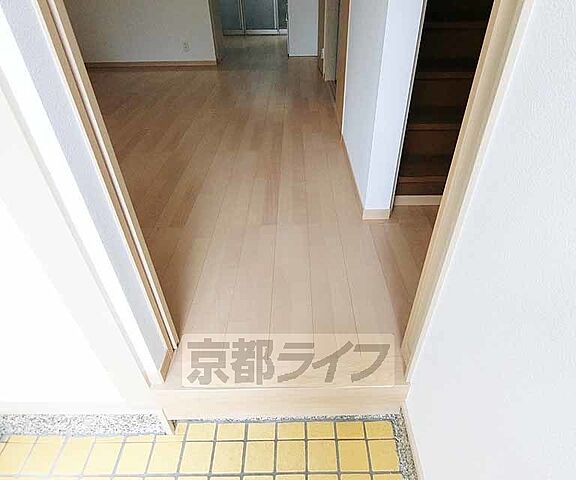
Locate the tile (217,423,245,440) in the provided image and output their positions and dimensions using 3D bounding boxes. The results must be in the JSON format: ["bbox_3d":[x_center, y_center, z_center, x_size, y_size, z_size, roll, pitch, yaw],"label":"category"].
[{"bbox_3d":[-0.188,0.644,1.103,0.091,0.010,0.053,-1,35,1],"label":"tile"}]

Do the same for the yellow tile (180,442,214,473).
[{"bbox_3d":[-0.288,0.690,1.042,0.090,0.010,0.087,-1,35,1],"label":"yellow tile"}]

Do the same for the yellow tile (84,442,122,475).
[{"bbox_3d":[-0.590,0.704,1.058,0.093,0.010,0.087,-1,36,1],"label":"yellow tile"}]

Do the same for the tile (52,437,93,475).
[{"bbox_3d":[-0.690,0.701,1.069,0.093,0.010,0.107,-1,36,1],"label":"tile"}]

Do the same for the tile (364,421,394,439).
[{"bbox_3d":[0.306,0.633,1.094,0.091,0.010,0.053,-1,35,1],"label":"tile"}]

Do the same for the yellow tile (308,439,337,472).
[{"bbox_3d":[0.108,0.682,1.034,0.090,0.010,0.087,-1,35,1],"label":"yellow tile"}]

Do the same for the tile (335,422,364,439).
[{"bbox_3d":[0.210,0.639,1.102,0.093,0.010,0.056,-1,36,1],"label":"tile"}]

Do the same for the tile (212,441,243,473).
[{"bbox_3d":[-0.191,0.694,1.048,0.093,0.010,0.087,-1,36,1],"label":"tile"}]

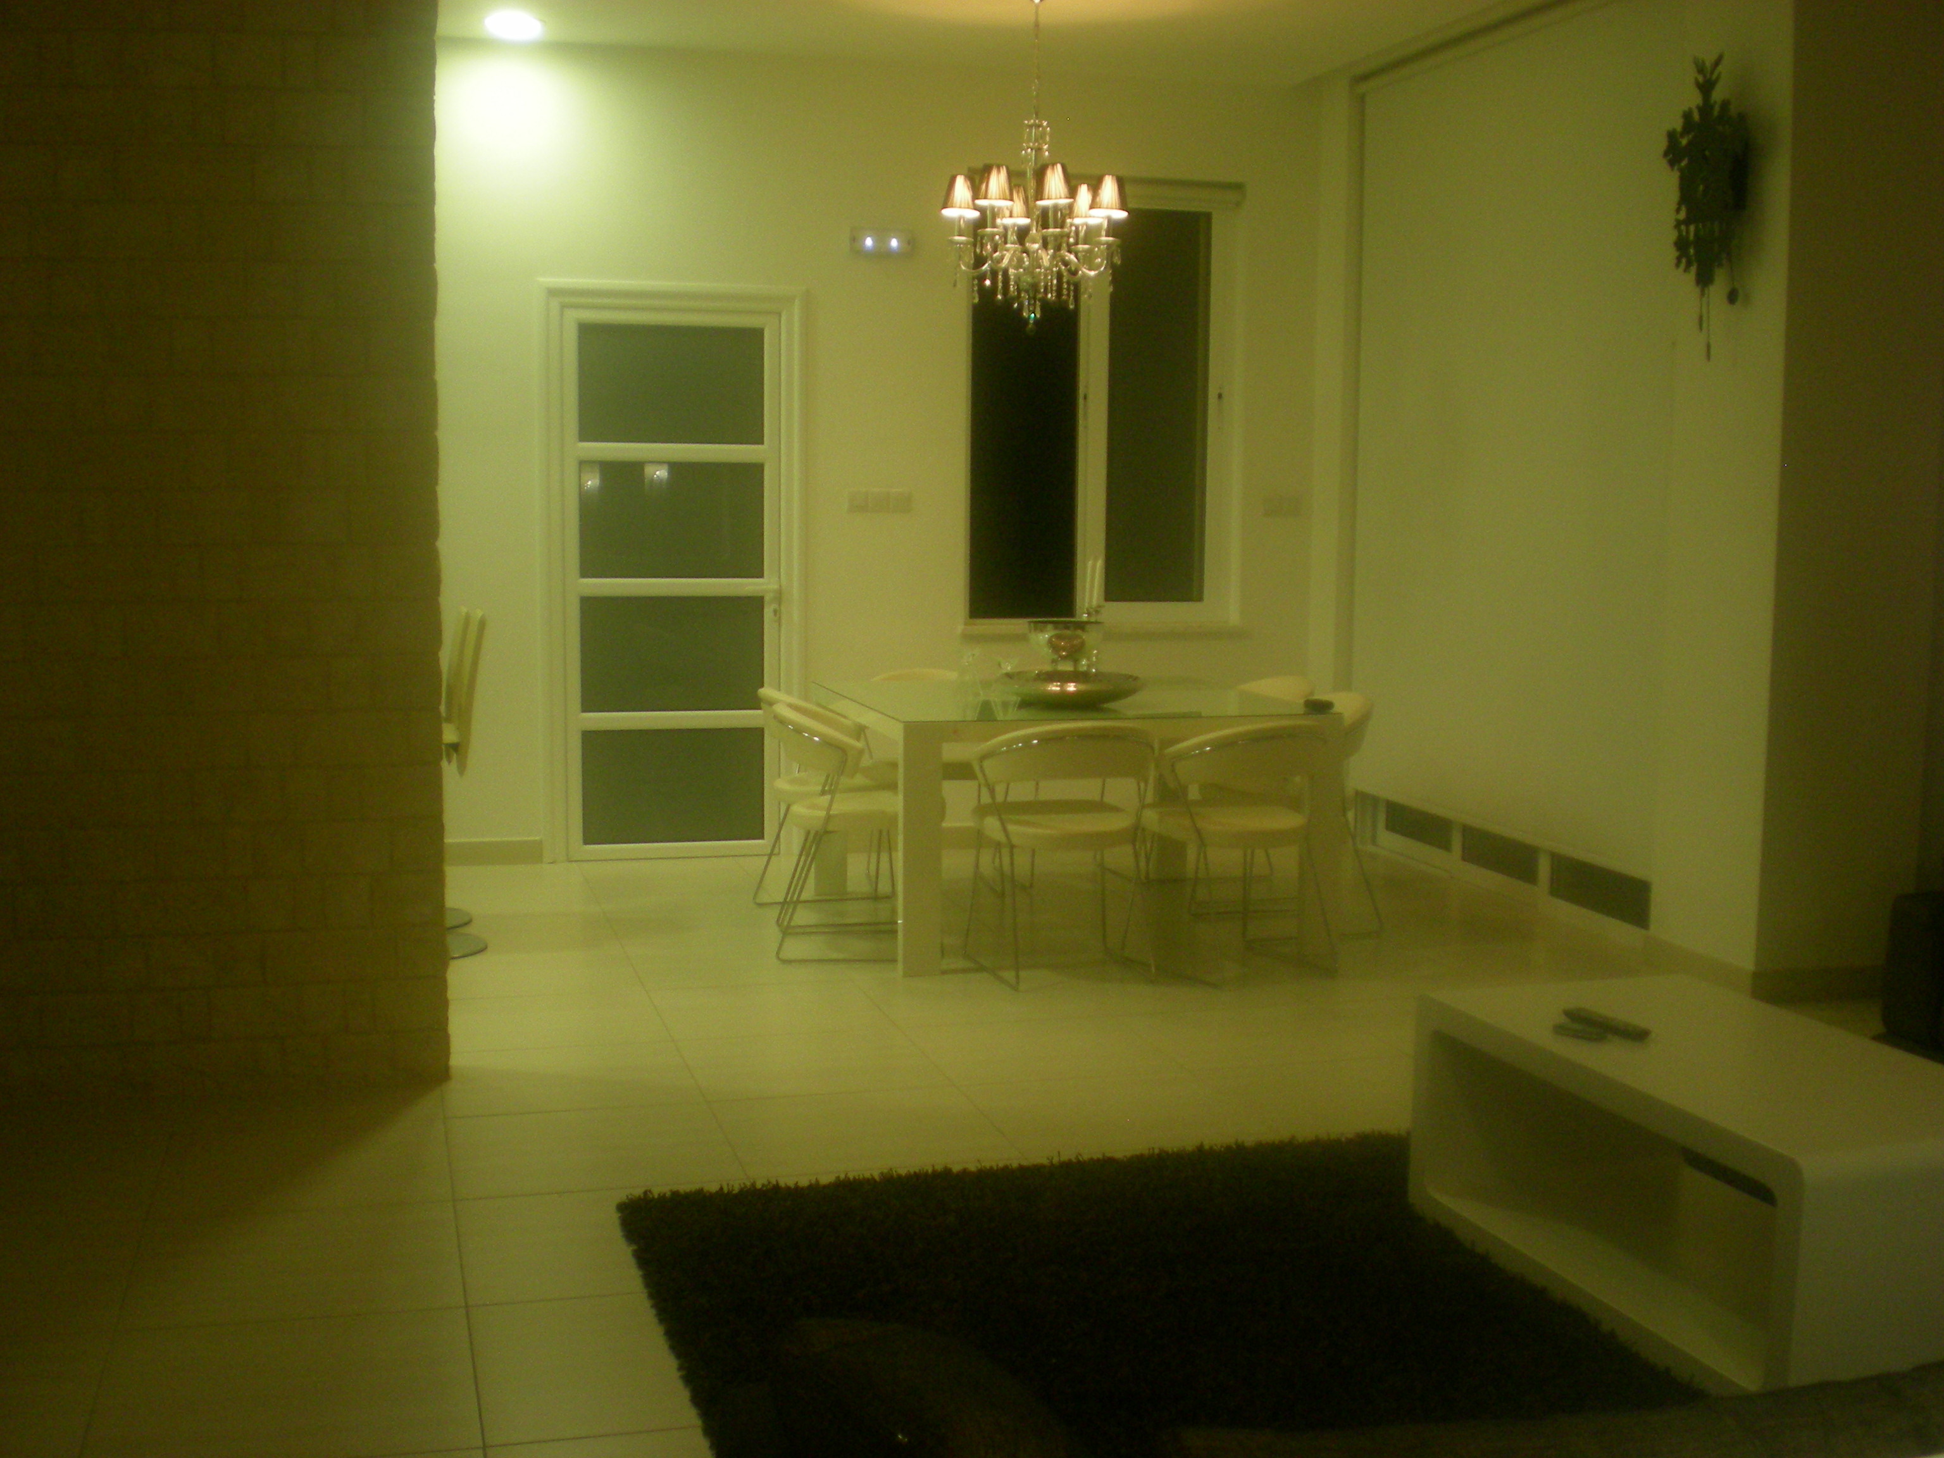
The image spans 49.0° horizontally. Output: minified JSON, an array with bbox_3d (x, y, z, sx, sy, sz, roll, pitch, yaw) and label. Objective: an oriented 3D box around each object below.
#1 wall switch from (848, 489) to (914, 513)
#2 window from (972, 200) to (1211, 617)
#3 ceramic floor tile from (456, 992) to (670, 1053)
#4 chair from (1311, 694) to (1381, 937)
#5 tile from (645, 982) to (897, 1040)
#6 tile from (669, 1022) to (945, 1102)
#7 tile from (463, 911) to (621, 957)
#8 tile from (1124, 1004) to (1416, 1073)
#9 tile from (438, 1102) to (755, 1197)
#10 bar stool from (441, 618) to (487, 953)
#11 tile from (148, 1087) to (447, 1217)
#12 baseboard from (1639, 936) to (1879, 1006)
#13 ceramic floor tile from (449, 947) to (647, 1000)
[{"bbox_3d":[-0.348,-0.875,8.250,0.258,0.086,0.012,-1,7,-16],"label":"wall switch"},{"bbox_3d":[0.499,-1.279,8.763,1.070,1.650,0.100,-1,7,-15],"label":"window"},{"bbox_3d":[-1.160,0.805,5.874,0.600,0.010,0.595,-1,7,-15],"label":"ceramic floor tile"},{"bbox_3d":[1.070,0.278,7.284,0.540,0.775,0.560,-1,7,-15],"label":"chair"},{"bbox_3d":[-0.567,0.780,5.910,0.600,0.010,0.590,-1,7,-16],"label":"tile"},{"bbox_3d":[-0.427,0.855,5.479,0.600,0.010,0.595,-1,7,-15],"label":"tile"},{"bbox_3d":[-1.456,0.659,6.848,0.600,0.010,0.590,-1,7,-16],"label":"tile"},{"bbox_3d":[0.775,0.832,5.791,0.600,0.010,0.595,-1,7,-15],"label":"tile"},{"bbox_3d":[-0.831,0.918,4.643,0.600,0.010,0.590,-1,7,-16],"label":"tile"},{"bbox_3d":[-1.718,0.159,6.527,0.480,1.050,0.450,-1,7,-16],"label":"bar stool"},{"bbox_3d":[-1.430,0.942,4.605,0.600,0.010,0.595,-1,7,-15],"label":"tile"},{"bbox_3d":[2.374,0.701,6.375,0.440,0.088,0.540,-1,7,-16],"label":"baseboard"},{"bbox_3d":[-1.320,0.740,6.448,0.600,0.010,0.595,-1,7,-15],"label":"ceramic floor tile"}]

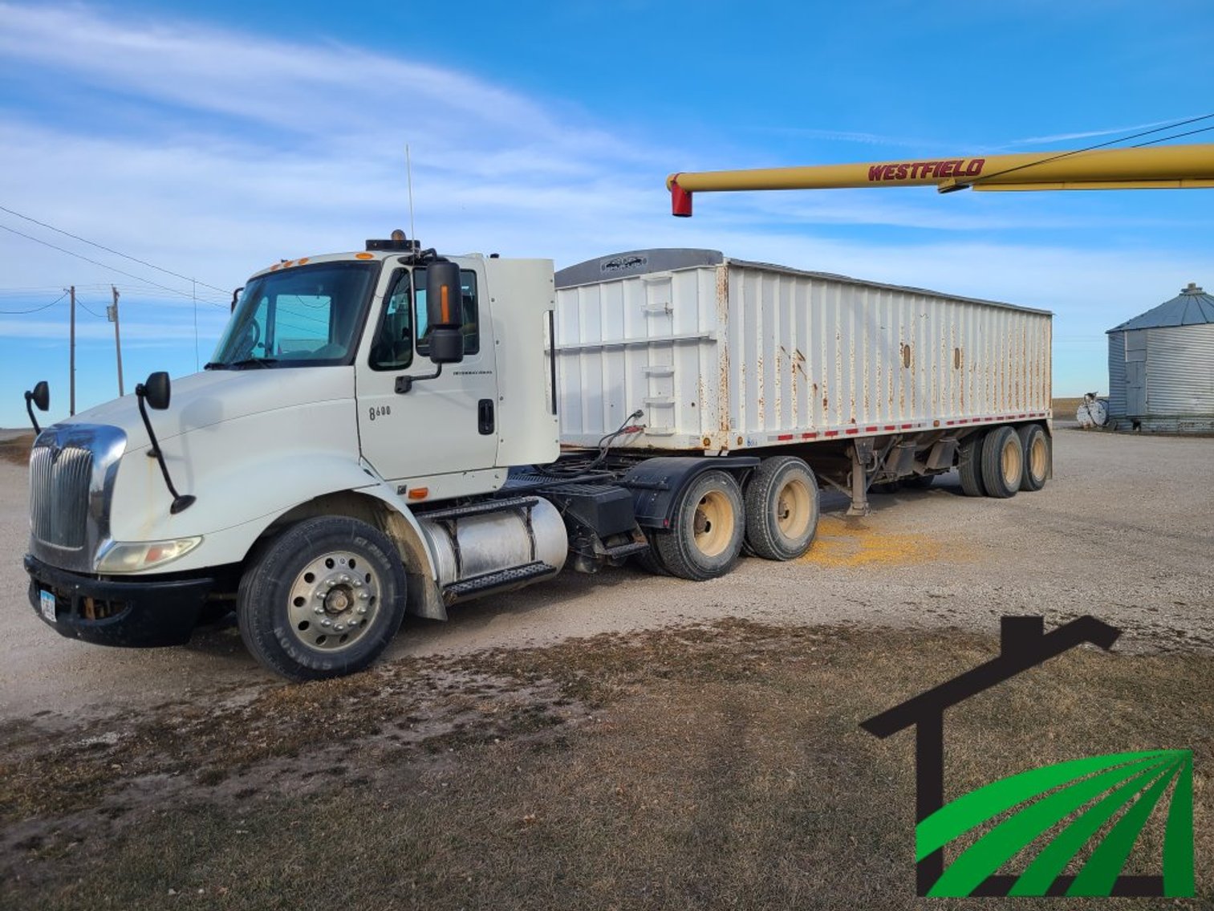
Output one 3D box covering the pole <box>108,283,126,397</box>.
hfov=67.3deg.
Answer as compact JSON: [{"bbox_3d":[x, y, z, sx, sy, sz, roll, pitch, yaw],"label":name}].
[{"bbox_3d":[-27.300,-4.750,51.000,0.600,9.300,0.450,-4,3,-28],"label":"pole"}]

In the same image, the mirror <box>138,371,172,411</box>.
[{"bbox_3d":[-2.386,-0.341,4.820,0.180,0.205,0.125,0,3,34],"label":"mirror"}]

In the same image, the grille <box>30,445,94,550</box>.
[{"bbox_3d":[-3.217,0.247,5.355,1.000,0.600,0.120,1,0,42],"label":"grille"}]

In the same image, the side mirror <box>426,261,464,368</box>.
[{"bbox_3d":[-1.032,-0.905,5.800,0.225,0.660,0.115,0,3,29],"label":"side mirror"}]

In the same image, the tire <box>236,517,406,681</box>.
[{"bbox_3d":[-1.691,0.866,5.507,0.990,0.990,0.285,-4,4,-44],"label":"tire"}]

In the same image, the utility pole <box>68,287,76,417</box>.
[{"bbox_3d":[-26.400,-4.050,45.000,0.270,8.500,0.270,0,3,-30],"label":"utility pole"}]

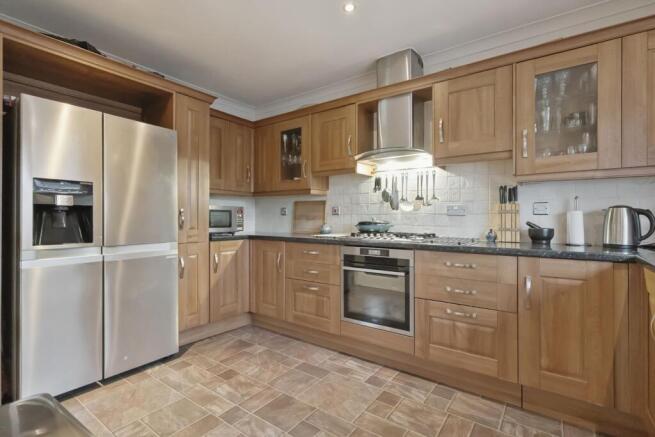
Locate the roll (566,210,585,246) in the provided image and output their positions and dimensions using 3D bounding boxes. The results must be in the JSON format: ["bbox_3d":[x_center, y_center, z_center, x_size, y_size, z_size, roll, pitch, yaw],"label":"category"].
[{"bbox_3d":[1.630,0.058,1.910,0.095,0.230,0.095,0,0,34],"label":"roll"}]

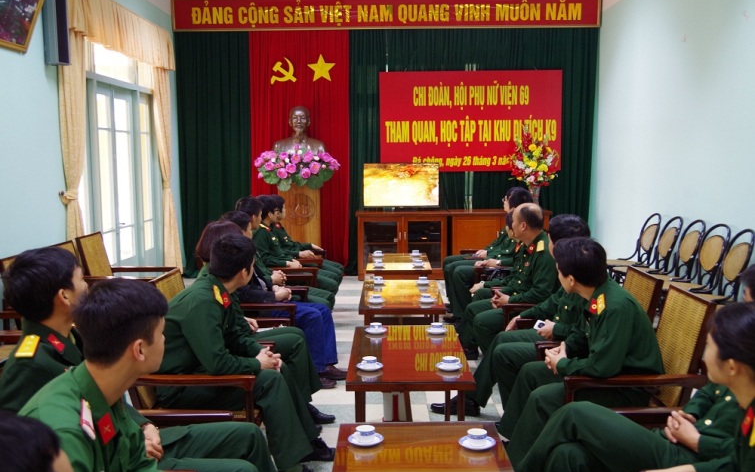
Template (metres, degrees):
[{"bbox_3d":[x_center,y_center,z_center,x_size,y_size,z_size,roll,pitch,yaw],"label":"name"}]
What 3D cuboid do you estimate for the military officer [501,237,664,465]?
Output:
[{"bbox_3d":[0.930,0.561,3.473,0.800,1.150,0.520,0,6,2],"label":"military officer"}]

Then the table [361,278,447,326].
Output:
[{"bbox_3d":[0.190,0.670,5.896,0.610,0.450,1.240,0,6,1],"label":"table"}]

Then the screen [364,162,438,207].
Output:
[{"bbox_3d":[0.304,-0.620,9.475,0.947,0.577,0.101,0,6,1],"label":"screen"}]

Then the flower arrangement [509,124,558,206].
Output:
[{"bbox_3d":[1.961,-0.851,9.443,0.588,1.033,0.466,0,6,1],"label":"flower arrangement"}]

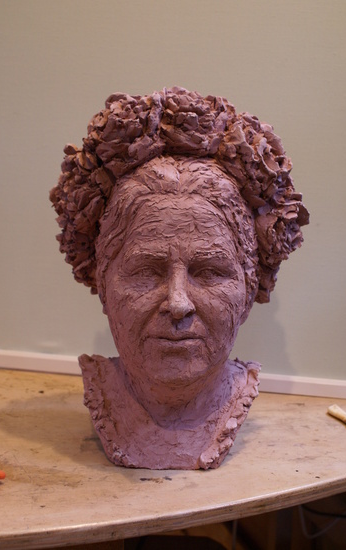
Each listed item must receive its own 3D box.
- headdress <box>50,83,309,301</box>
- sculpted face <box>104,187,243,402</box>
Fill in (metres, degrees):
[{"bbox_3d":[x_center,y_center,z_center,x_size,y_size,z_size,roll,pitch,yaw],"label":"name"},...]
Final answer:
[{"bbox_3d":[0.009,-0.102,0.880,0.330,0.268,0.195,2,6,-3],"label":"headdress"},{"bbox_3d":[0.002,0.025,0.812,0.171,0.242,0.148,2,6,-3],"label":"sculpted face"}]

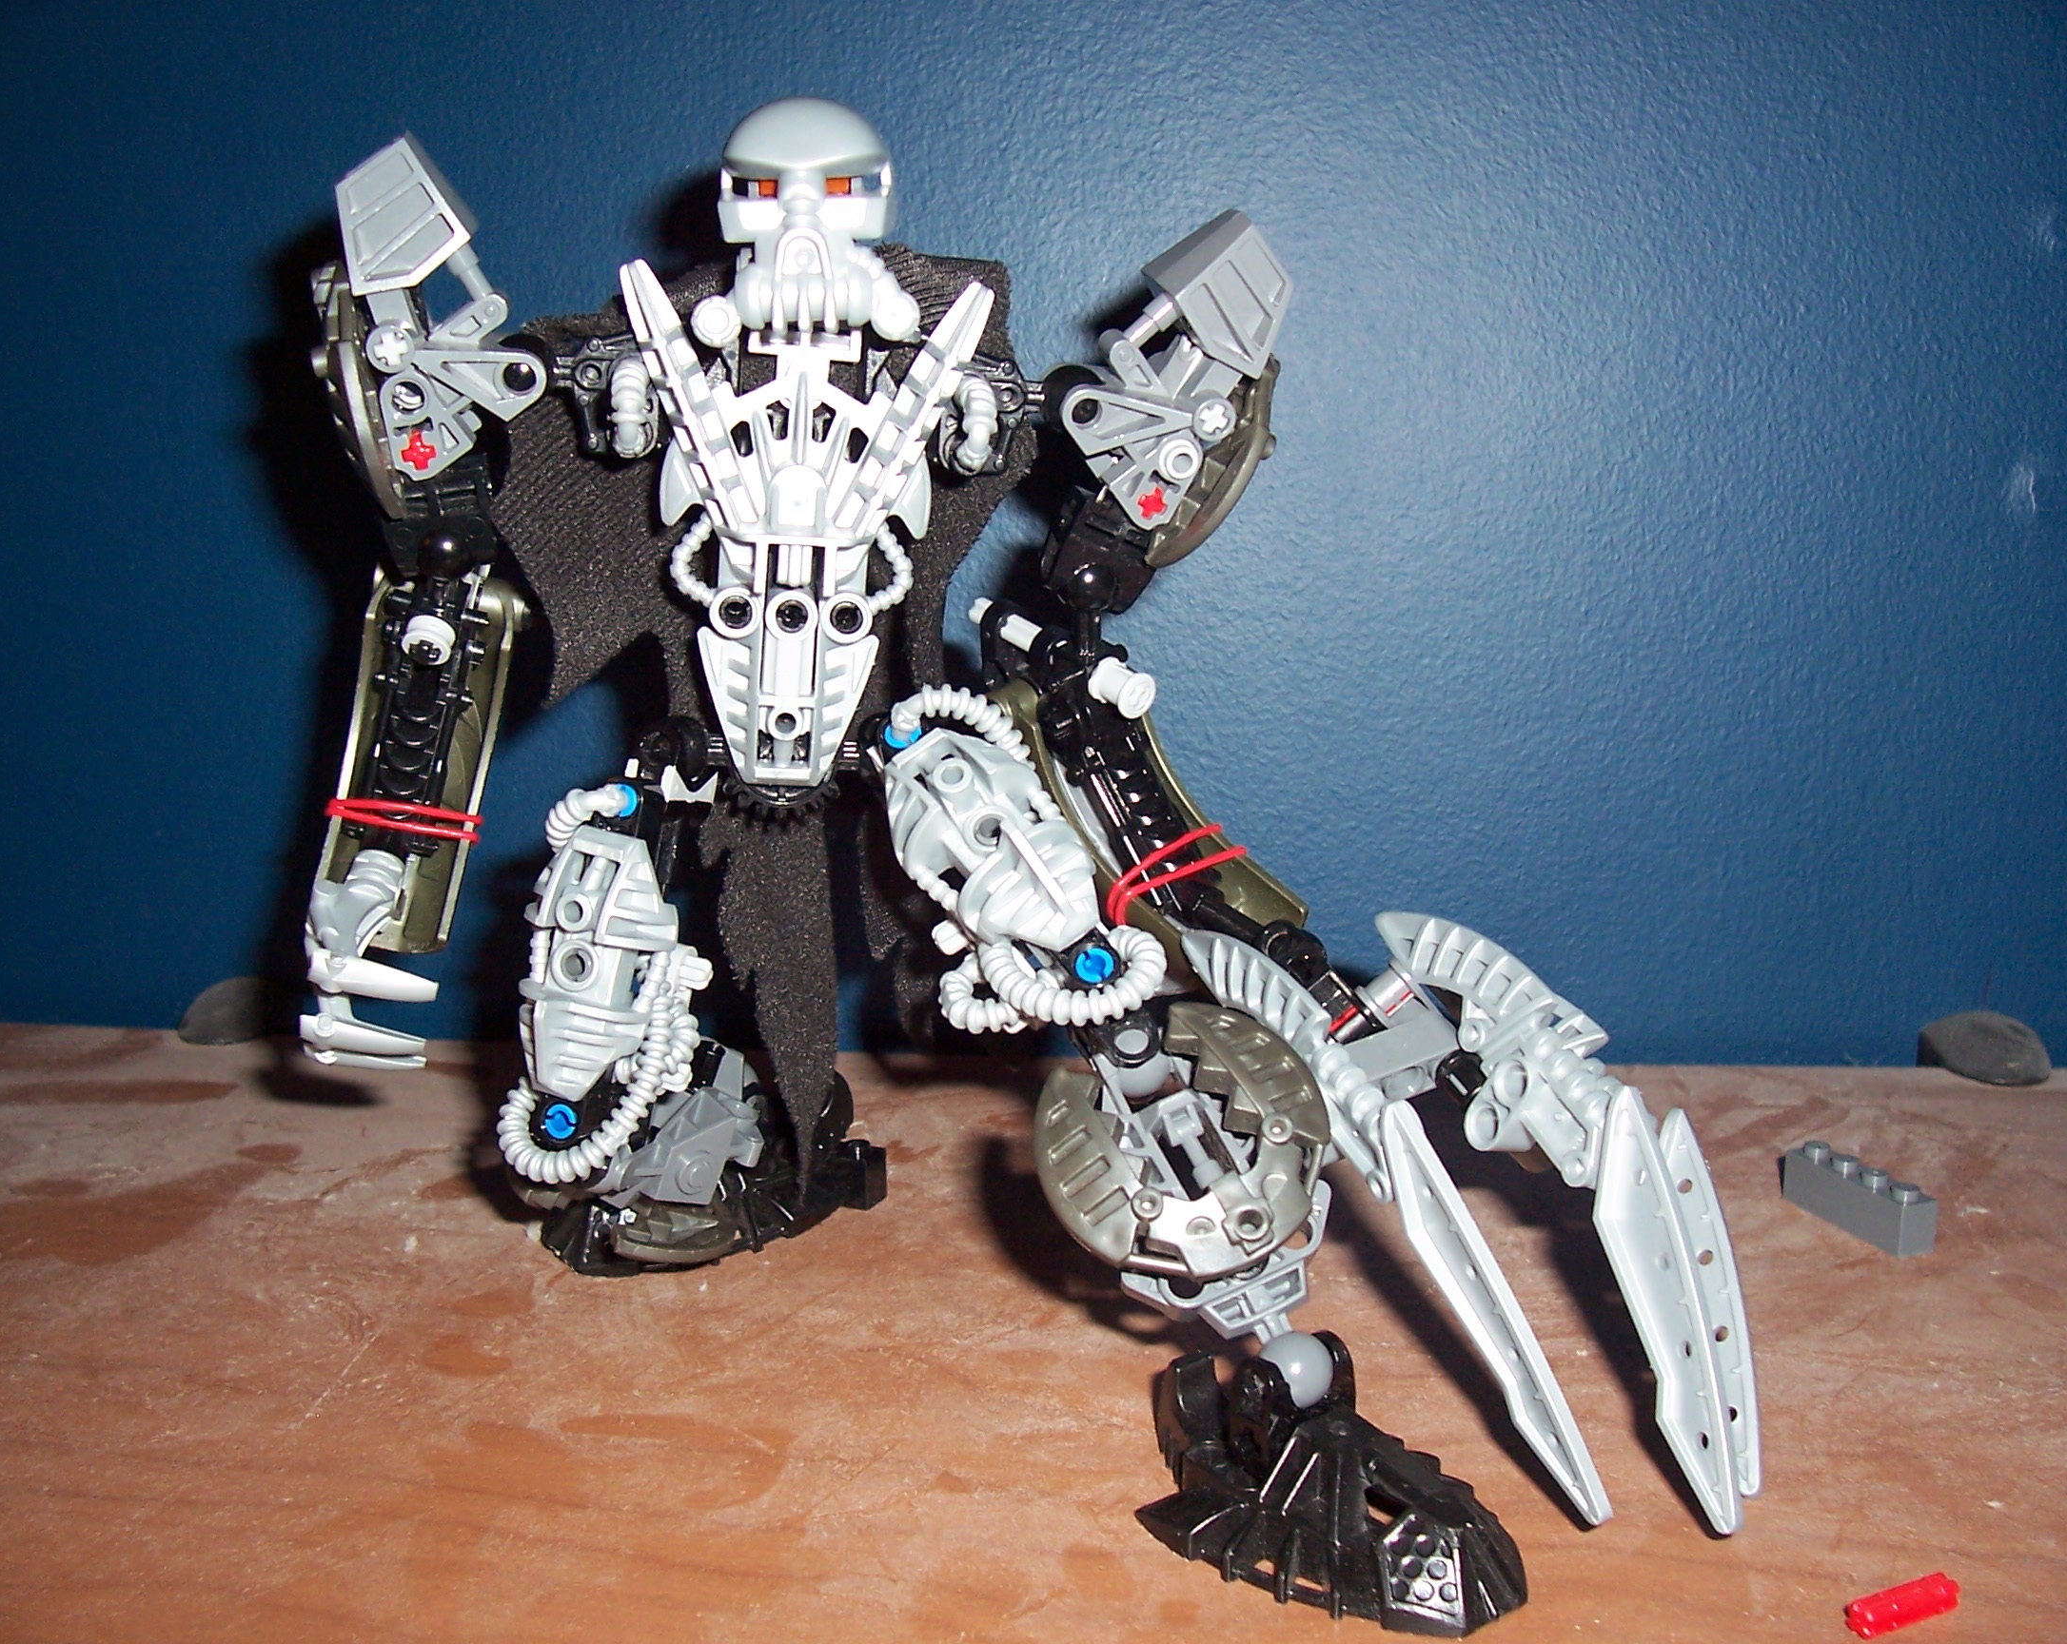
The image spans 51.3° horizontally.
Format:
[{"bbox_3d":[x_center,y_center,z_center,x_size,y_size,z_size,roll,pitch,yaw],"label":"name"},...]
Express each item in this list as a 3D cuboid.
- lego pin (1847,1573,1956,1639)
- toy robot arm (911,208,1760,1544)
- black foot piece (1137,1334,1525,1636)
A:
[{"bbox_3d":[0.107,0.096,0.264,0.016,0.005,0.005,-5,11,-25],"label":"lego pin"},{"bbox_3d":[0.042,0.005,0.319,0.064,0.202,0.071,-23,-8,-3],"label":"toy robot arm"},{"bbox_3d":[0.038,0.081,0.285,0.043,0.027,0.059,-9,13,-42],"label":"black foot piece"}]

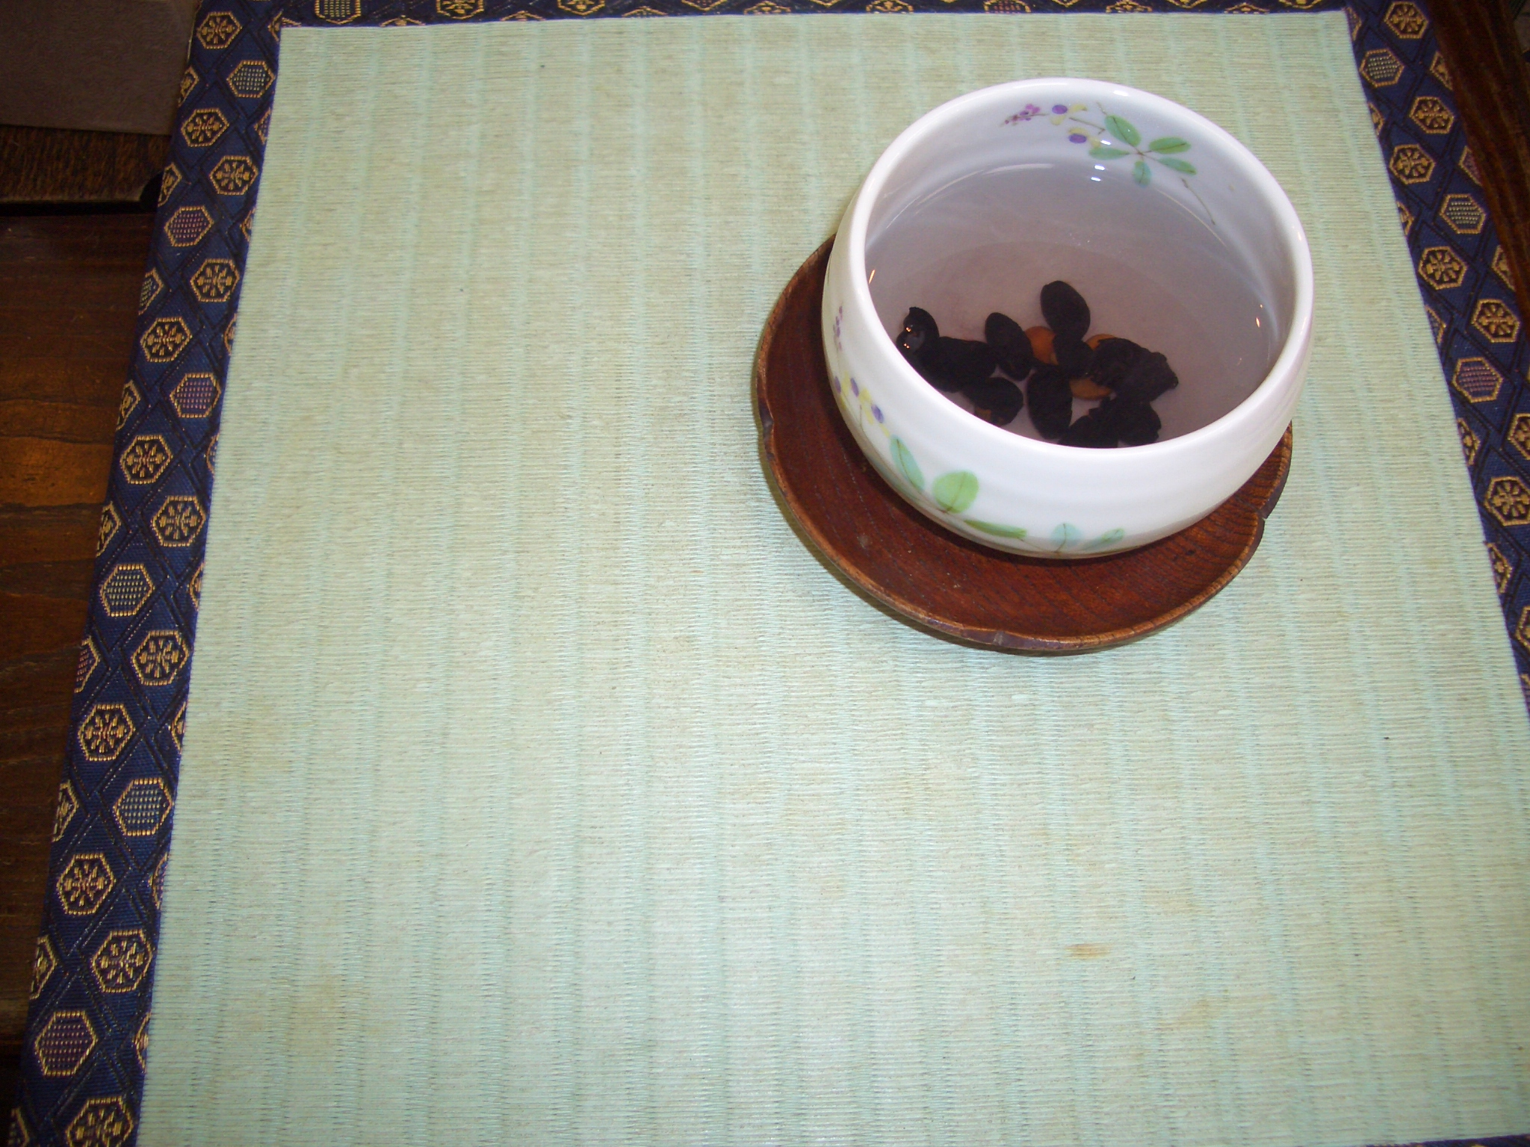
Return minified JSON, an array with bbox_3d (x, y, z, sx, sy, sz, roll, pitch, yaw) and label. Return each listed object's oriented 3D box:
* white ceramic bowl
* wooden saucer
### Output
[{"bbox_3d":[0.061,-0.048,0.327,0.099,0.061,0.099,0,66,-1],"label":"white ceramic bowl"},{"bbox_3d":[0.058,-0.036,0.357,0.121,0.019,0.121,0,66,-1],"label":"wooden saucer"}]

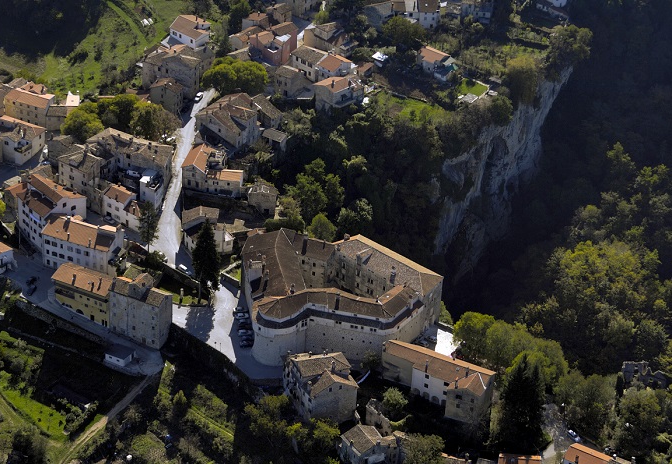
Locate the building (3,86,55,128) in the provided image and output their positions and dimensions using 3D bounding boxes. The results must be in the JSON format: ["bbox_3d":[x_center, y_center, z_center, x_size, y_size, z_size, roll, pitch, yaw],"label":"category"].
[{"bbox_3d":[-102.440,-42.230,762.970,14.470,10.710,7.700,15,39,15],"label":"building"}]

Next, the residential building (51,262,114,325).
[{"bbox_3d":[-69.880,16.710,646.610,18.300,11.800,10.500,19,34,26],"label":"residential building"}]

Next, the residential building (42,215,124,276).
[{"bbox_3d":[-77.940,3.490,699.650,23.000,14.300,12.500,15,38,15],"label":"residential building"}]

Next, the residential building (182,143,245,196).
[{"bbox_3d":[-38.910,-20.340,739.670,19.510,10.210,12.320,10,38,8],"label":"residential building"}]

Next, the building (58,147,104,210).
[{"bbox_3d":[-81.900,-18.500,727.850,12.000,15.000,10.000,21,40,22],"label":"building"}]

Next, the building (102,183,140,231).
[{"bbox_3d":[-63.090,-7.660,691.520,14.290,9.770,7.000,22,35,28],"label":"building"}]

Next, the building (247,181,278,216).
[{"bbox_3d":[-23.420,-11.400,729.790,10.000,9.500,8.000,3,37,-2],"label":"building"}]

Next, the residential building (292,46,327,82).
[{"bbox_3d":[-7.580,-59.150,785.210,11.910,8.200,10.000,27,38,35],"label":"residential building"}]

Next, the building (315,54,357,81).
[{"bbox_3d":[-0.320,-56.510,790.680,6.760,8.920,9.750,32,46,32],"label":"building"}]

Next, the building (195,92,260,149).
[{"bbox_3d":[-35.700,-38.450,762.480,17.350,11.400,16.360,21,41,22],"label":"building"}]

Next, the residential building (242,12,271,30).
[{"bbox_3d":[-28.200,-76.000,817.900,8.600,6.800,7.000,-1,37,-6],"label":"residential building"}]

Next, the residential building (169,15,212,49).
[{"bbox_3d":[-50.750,-72.000,808.840,11.990,6.740,11.400,28,44,28],"label":"residential building"}]

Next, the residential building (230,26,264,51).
[{"bbox_3d":[-31.660,-68.590,805.430,6.420,7.240,10.580,29,44,30],"label":"residential building"}]

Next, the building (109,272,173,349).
[{"bbox_3d":[-58.380,23.260,682.700,16.950,18.640,8.430,18,40,19],"label":"building"}]

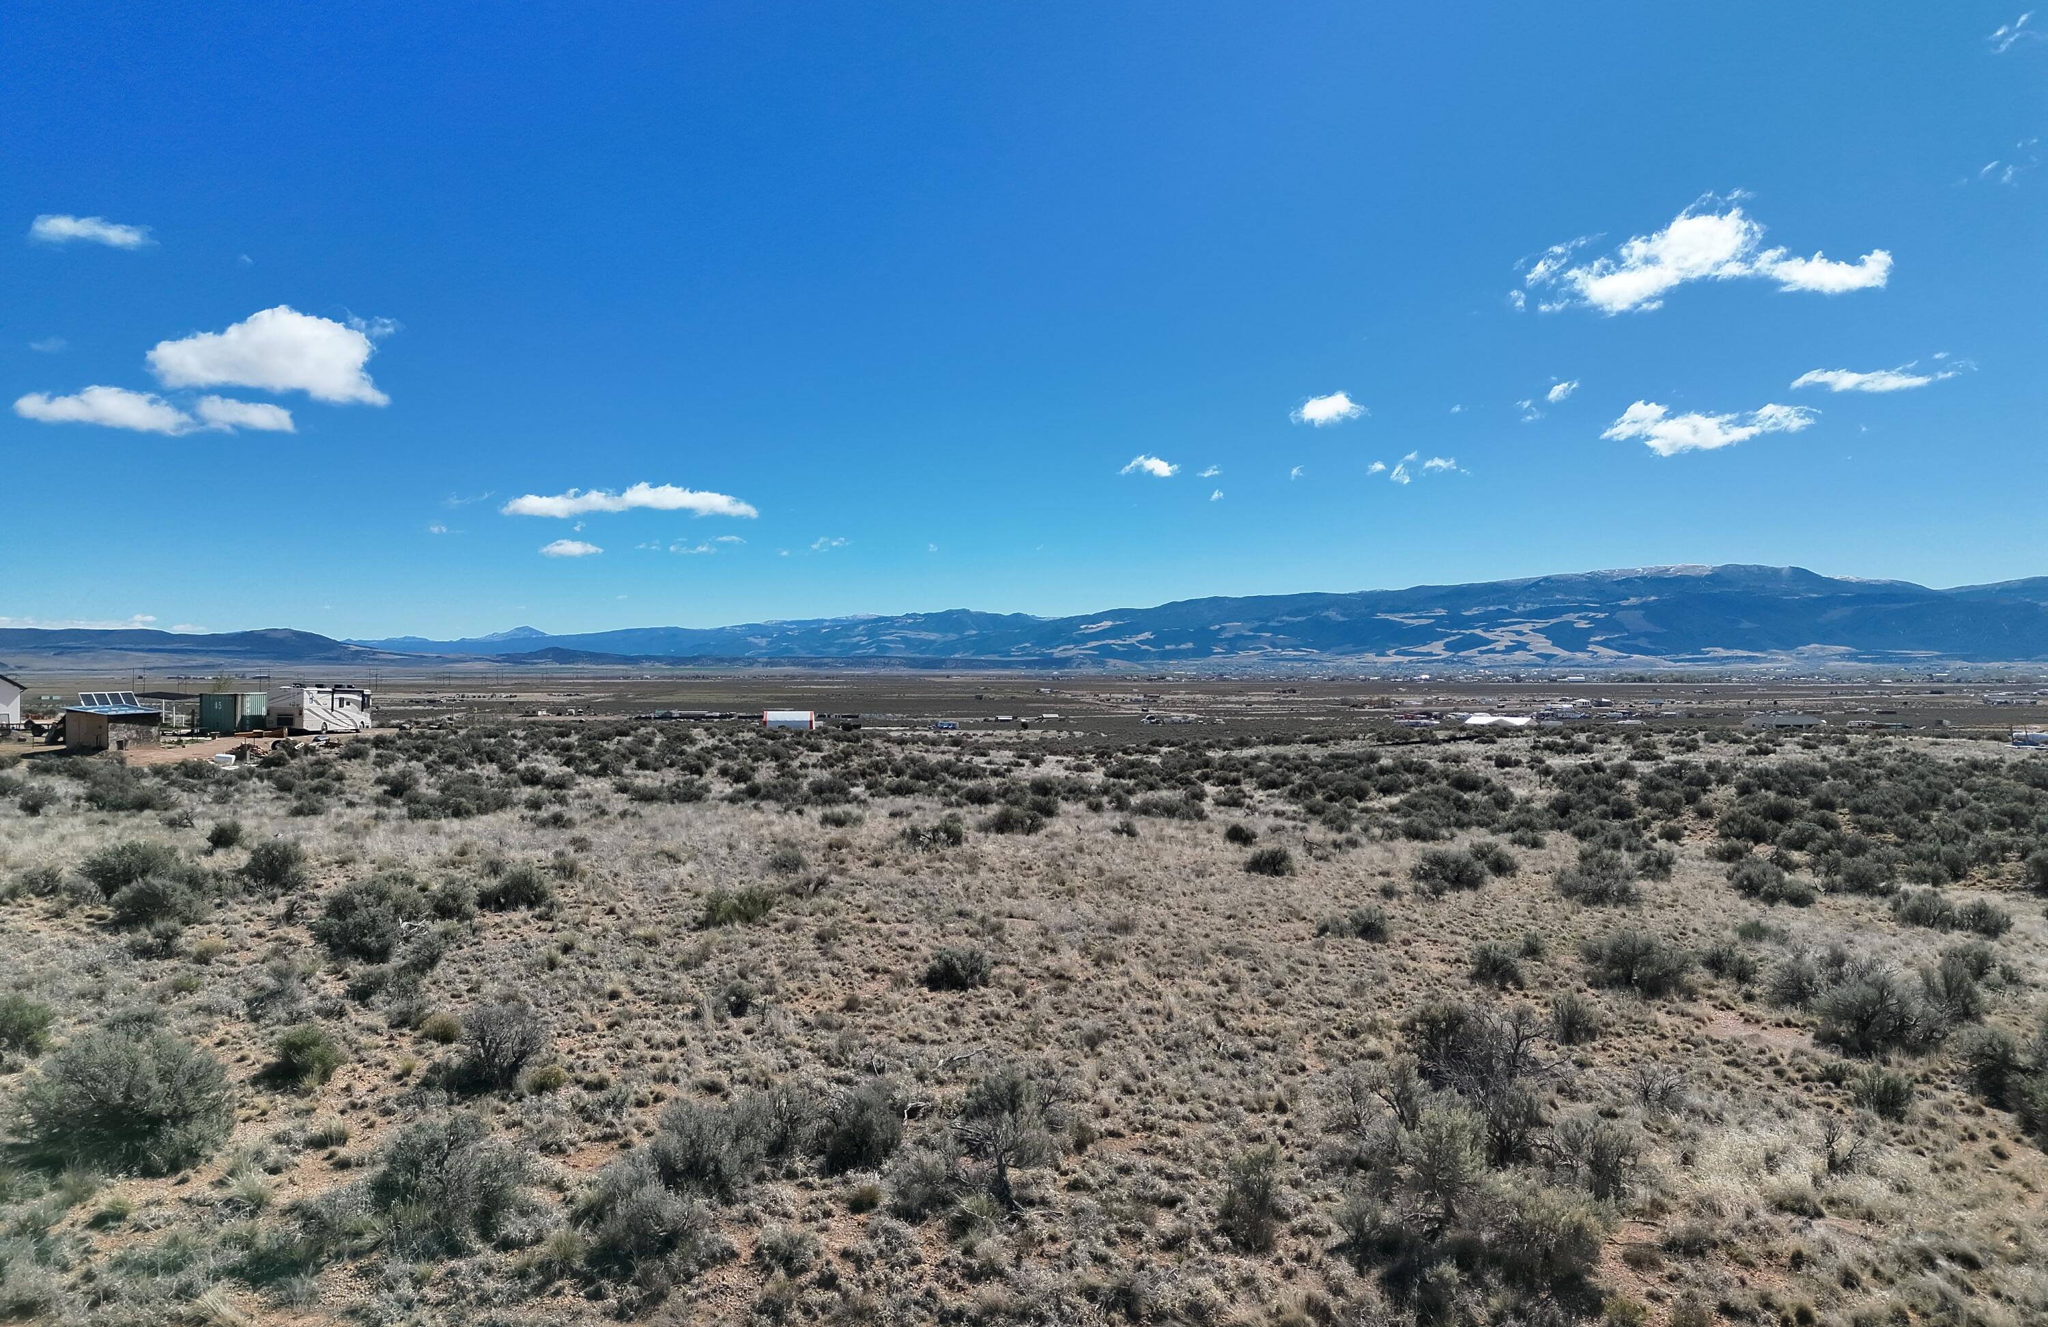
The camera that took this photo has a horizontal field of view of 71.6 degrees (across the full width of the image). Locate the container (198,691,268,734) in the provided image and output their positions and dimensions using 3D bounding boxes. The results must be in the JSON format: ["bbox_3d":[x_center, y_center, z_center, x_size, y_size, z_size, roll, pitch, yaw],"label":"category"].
[{"bbox_3d":[-55.010,3.480,100.030,2.440,2.600,6.060,0,0,0],"label":"container"}]

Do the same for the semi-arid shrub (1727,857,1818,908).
[{"bbox_3d":[14.739,4.284,28.010,1.536,0.931,1.152,0,0,28],"label":"semi-arid shrub"}]

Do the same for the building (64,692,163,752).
[{"bbox_3d":[-52.835,3.343,82.709,3.600,3.200,3.900,0,0,20],"label":"building"}]

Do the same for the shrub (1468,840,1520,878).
[{"bbox_3d":[10.578,4.369,31.932,1.127,0.761,1.037,0,0,18],"label":"shrub"}]

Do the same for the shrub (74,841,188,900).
[{"bbox_3d":[-17.875,4.089,28.455,2.180,1.071,1.744,0,0,0],"label":"shrub"}]

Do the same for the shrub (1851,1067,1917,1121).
[{"bbox_3d":[9.344,4.647,15.442,0.692,0.506,0.637,0,0,0],"label":"shrub"}]

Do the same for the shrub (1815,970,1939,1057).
[{"bbox_3d":[10.492,4.273,17.471,1.299,0.954,1.195,0,0,31],"label":"shrub"}]

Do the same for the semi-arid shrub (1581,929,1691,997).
[{"bbox_3d":[9.197,4.453,21.339,1.586,0.894,1.459,0,0,0],"label":"semi-arid shrub"}]

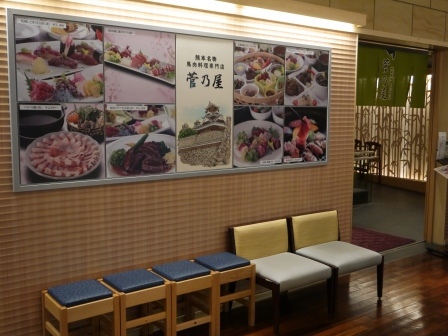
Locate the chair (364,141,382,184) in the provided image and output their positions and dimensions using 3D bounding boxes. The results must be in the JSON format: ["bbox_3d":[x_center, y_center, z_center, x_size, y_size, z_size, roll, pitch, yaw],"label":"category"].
[{"bbox_3d":[2.621,-0.076,9.243,0.500,0.790,0.480,-3,7,-28],"label":"chair"}]

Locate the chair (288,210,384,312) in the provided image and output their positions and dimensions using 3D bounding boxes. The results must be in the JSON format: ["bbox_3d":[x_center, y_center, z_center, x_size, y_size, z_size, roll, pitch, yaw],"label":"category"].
[{"bbox_3d":[0.858,0.700,3.781,0.536,0.620,0.517,-4,7,-34],"label":"chair"}]

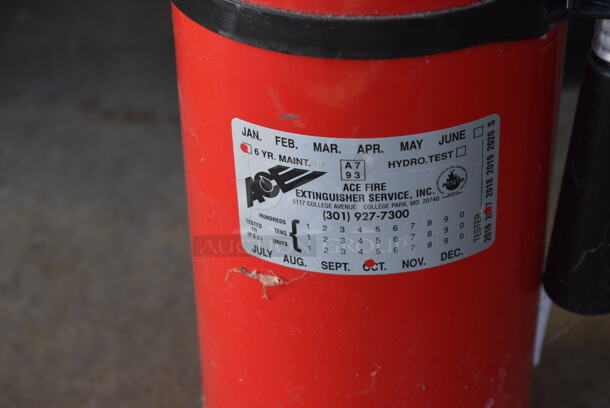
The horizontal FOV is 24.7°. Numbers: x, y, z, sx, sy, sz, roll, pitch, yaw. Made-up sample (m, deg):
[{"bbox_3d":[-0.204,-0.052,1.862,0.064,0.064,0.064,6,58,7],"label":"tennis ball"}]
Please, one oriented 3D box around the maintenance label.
[{"bbox_3d":[0.019,-0.003,0.431,0.083,0.051,0.016,-1,35,4],"label":"maintenance label"}]

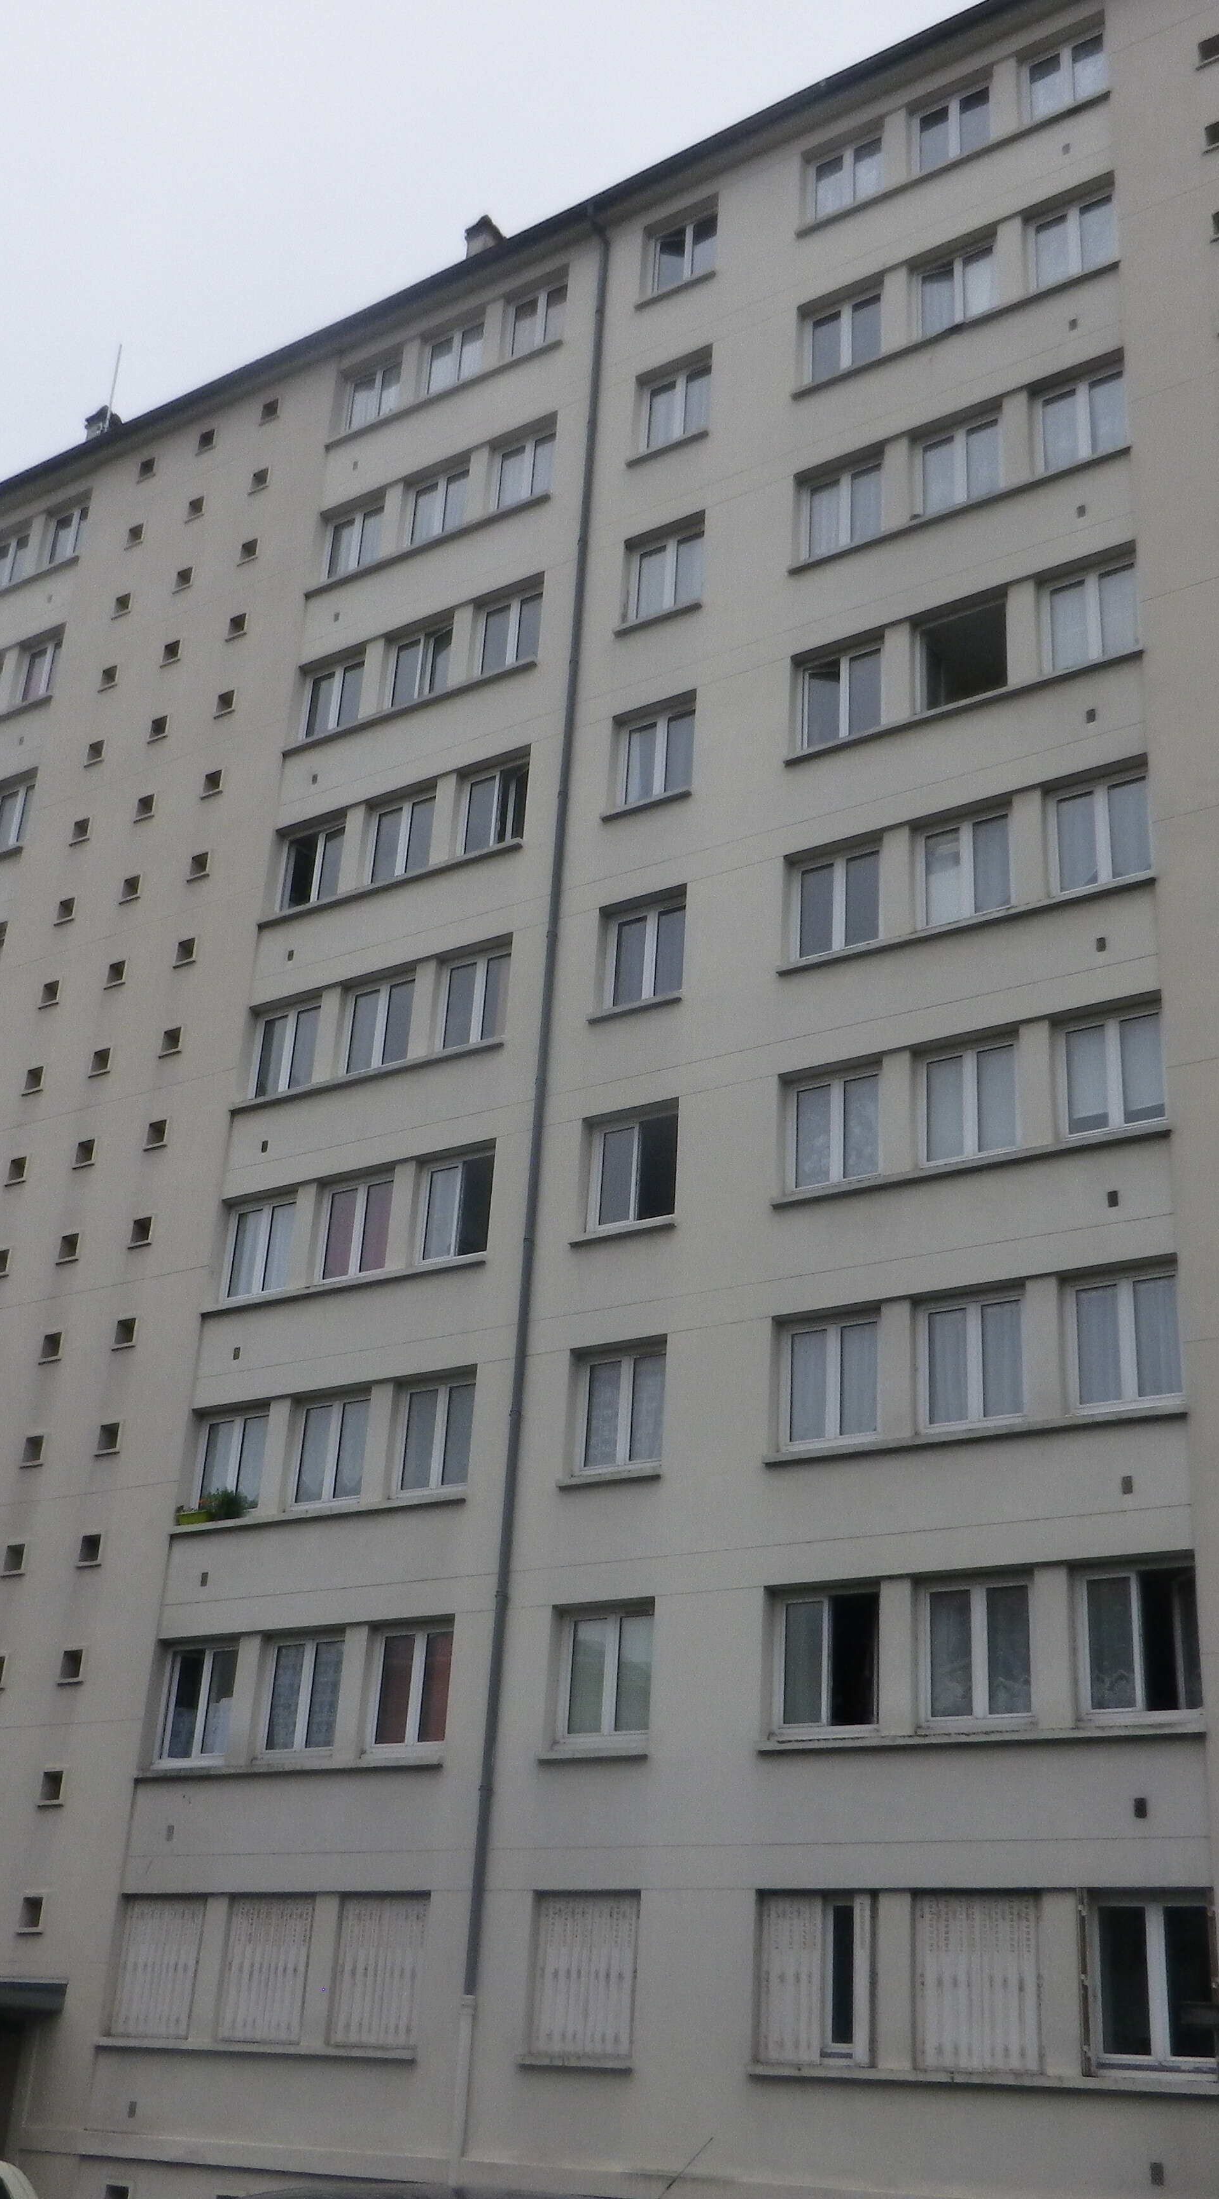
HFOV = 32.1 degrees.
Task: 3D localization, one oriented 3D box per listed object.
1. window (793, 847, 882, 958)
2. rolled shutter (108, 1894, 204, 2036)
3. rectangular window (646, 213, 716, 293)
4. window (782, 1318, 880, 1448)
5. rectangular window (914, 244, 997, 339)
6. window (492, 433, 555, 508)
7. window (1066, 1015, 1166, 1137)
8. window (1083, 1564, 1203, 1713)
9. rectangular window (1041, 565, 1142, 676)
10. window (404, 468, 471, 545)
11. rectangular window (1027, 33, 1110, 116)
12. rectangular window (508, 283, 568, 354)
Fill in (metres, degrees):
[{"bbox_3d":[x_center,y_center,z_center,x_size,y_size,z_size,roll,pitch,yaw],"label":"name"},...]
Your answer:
[{"bbox_3d":[2.506,-2.147,23.267,1.100,1.251,0.130,-12,-29,31],"label":"window"},{"bbox_3d":[-4.818,9.285,22.625,1.110,1.387,0.080,-12,-29,31],"label":"rolled shutter"},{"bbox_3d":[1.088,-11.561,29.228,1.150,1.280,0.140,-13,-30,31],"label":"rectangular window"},{"bbox_3d":[2.214,2.780,20.737,1.130,1.320,0.120,-13,-30,31],"label":"window"},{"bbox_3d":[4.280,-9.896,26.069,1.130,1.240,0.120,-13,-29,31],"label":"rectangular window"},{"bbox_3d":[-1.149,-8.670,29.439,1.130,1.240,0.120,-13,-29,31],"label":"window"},{"bbox_3d":[4.919,-0.254,20.684,1.130,1.240,0.120,-13,-29,31],"label":"window"},{"bbox_3d":[4.611,4.709,18.381,1.130,1.240,0.120,-13,-29,31],"label":"window"},{"bbox_3d":[5.161,-5.119,22.603,1.130,1.320,0.120,-13,-30,31],"label":"rectangular window"},{"bbox_3d":[-2.320,-8.217,29.752,1.130,1.320,0.120,-13,-30,31],"label":"window"},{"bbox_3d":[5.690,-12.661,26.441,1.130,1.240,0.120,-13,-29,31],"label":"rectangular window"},{"bbox_3d":[-0.930,-11.048,30.254,1.132,1.278,0.120,-13,-30,31],"label":"rectangular window"}]

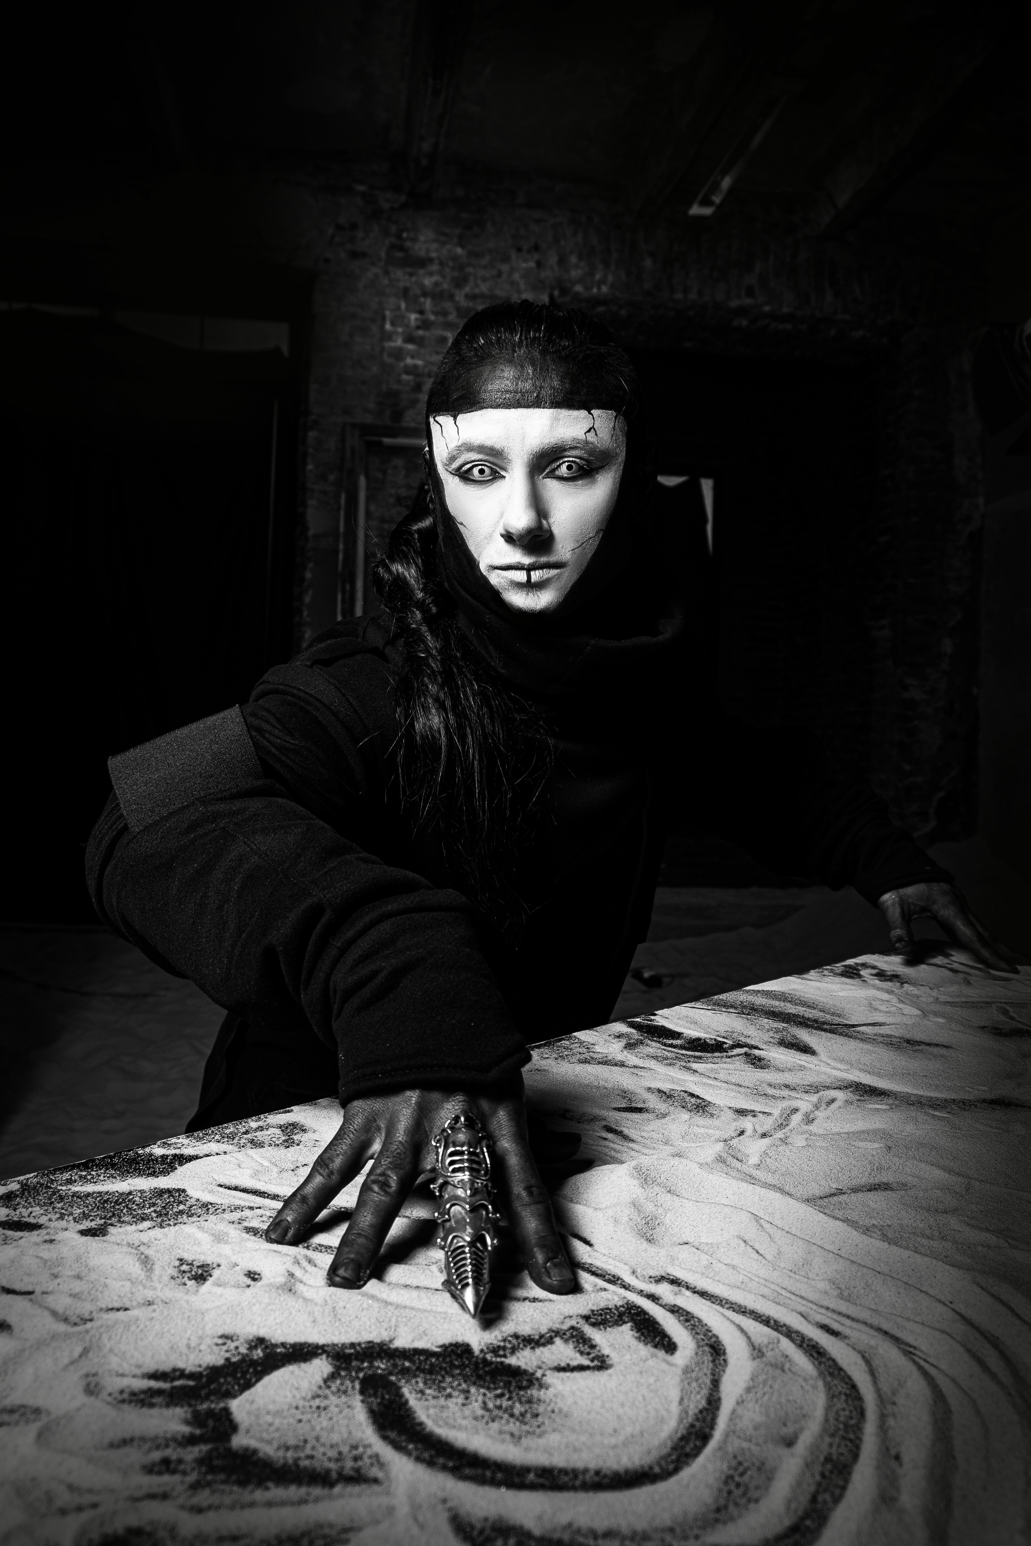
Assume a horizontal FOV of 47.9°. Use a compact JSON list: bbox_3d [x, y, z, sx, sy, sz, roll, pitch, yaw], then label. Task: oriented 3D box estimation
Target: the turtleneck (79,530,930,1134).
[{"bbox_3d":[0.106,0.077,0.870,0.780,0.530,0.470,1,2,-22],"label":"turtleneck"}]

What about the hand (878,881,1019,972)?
[{"bbox_3d":[0.439,0.150,1.162,0.135,0.082,0.095,3,3,41],"label":"hand"}]

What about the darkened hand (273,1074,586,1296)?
[{"bbox_3d":[-0.041,0.188,0.560,0.148,0.082,0.120,1,2,-5],"label":"darkened hand"}]

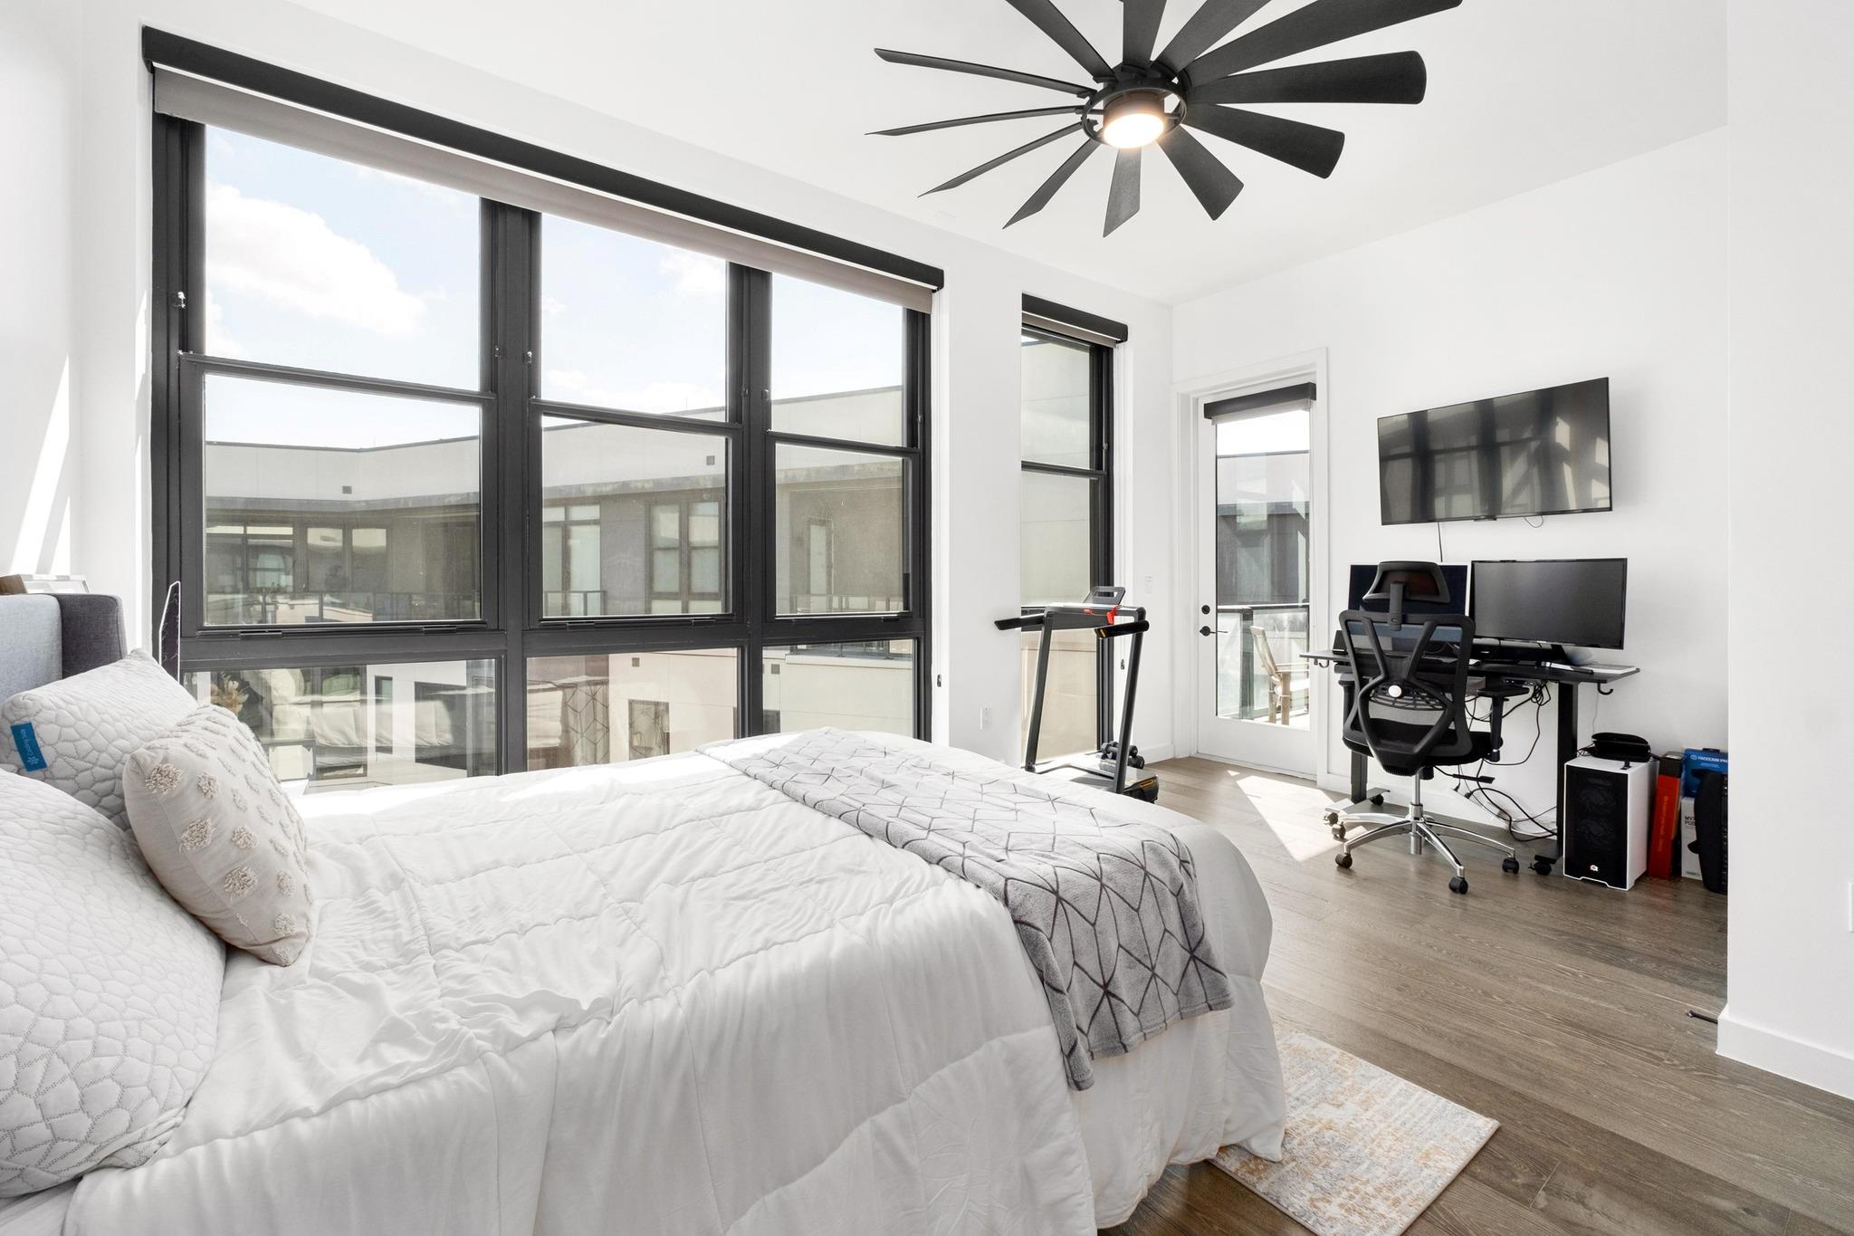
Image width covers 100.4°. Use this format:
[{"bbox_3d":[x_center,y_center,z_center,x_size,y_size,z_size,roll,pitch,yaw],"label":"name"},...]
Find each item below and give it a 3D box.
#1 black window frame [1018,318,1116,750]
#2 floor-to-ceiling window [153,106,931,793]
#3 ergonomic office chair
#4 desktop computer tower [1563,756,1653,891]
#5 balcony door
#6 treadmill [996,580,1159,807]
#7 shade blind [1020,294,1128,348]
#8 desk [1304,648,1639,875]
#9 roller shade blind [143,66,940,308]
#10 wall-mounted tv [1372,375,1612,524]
[{"bbox_3d":[0.838,-0.456,4.900,0.969,2.713,0.122,-1,2,-37],"label":"black window frame"},{"bbox_3d":[-1.226,-0.349,3.352,3.040,2.632,0.122,-1,2,-37],"label":"floor-to-ceiling window"},{"bbox_3d":[2.102,0.413,3.317,0.663,1.275,0.653,-1,2,-37],"label":"ergonomic office chair"},{"bbox_3d":[2.829,0.826,3.206,0.398,0.459,0.209,-1,2,-37],"label":"desktop computer tower"},{"bbox_3d":[2.113,-0.277,5.002,0.071,2.489,0.867,-1,2,-38],"label":"balcony door"},{"bbox_3d":[0.616,0.422,4.160,1.224,1.173,0.694,-1,2,-37],"label":"treadmill"},{"bbox_3d":[0.903,-1.766,4.763,0.979,0.204,0.102,-1,2,-37],"label":"shade blind"},{"bbox_3d":[2.485,0.624,3.623,0.592,0.826,1.214,-1,2,-38],"label":"desk"},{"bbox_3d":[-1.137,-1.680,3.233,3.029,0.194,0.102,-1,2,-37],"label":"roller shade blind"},{"bbox_3d":[2.681,-0.764,3.717,0.071,0.571,0.974,-6,4,-32],"label":"wall-mounted tv"}]

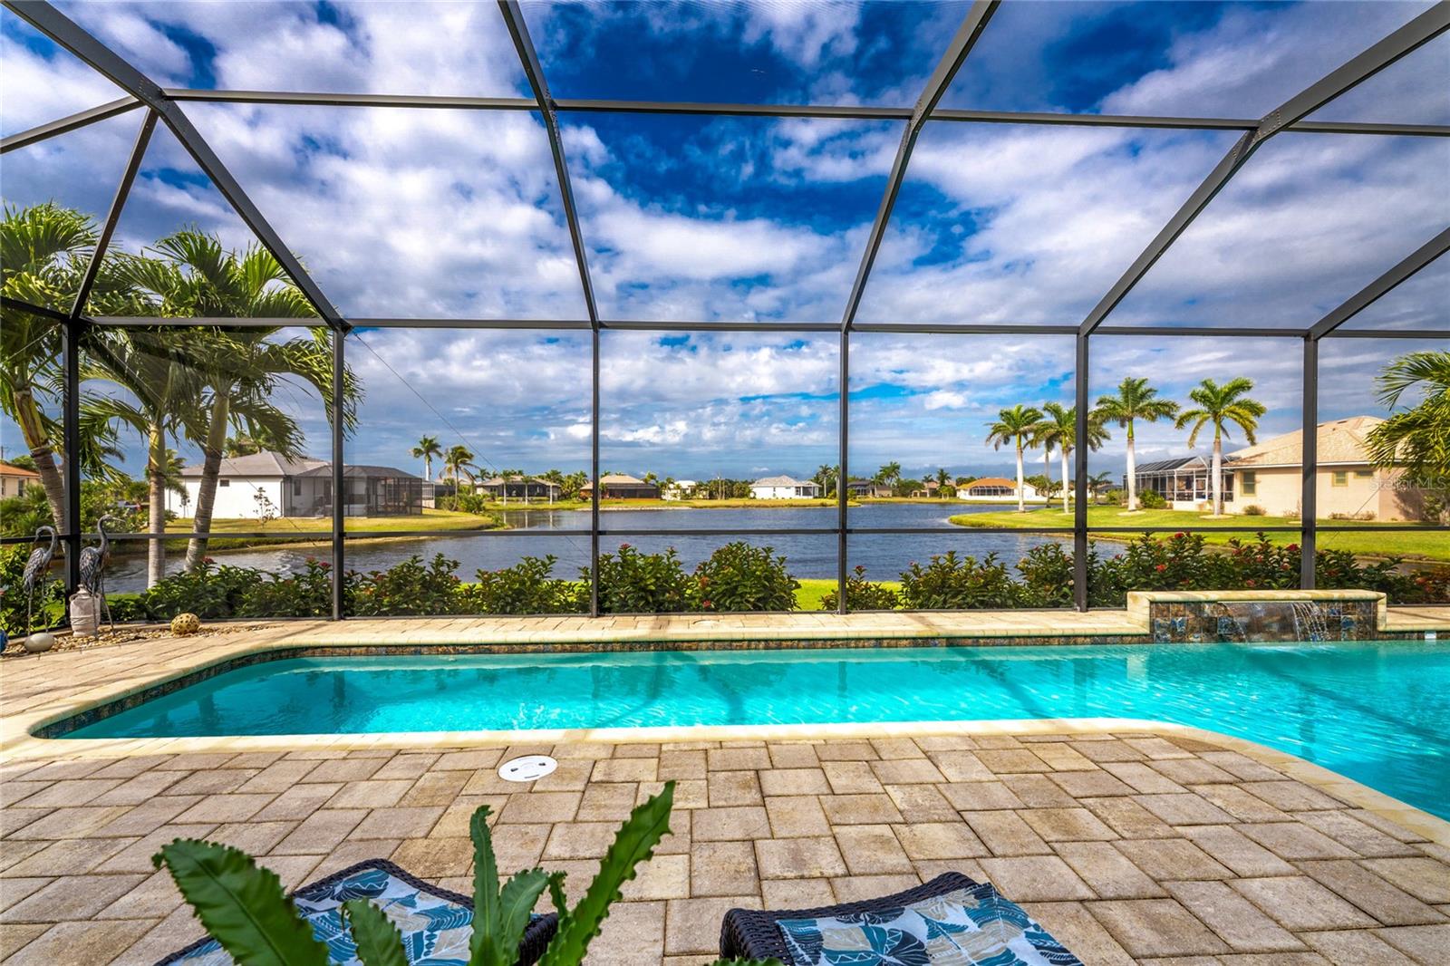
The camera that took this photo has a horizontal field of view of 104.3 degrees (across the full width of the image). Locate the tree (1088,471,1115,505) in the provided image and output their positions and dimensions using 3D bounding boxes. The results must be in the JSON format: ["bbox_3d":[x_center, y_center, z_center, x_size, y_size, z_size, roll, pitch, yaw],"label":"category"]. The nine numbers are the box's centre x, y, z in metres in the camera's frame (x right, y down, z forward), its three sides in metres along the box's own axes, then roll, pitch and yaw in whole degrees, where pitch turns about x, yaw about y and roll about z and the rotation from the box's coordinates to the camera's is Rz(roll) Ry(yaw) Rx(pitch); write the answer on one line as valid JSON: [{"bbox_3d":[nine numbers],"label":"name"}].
[{"bbox_3d":[48.039,0.651,72.000,3.600,4.200,3.600,0,0,0],"label":"tree"}]

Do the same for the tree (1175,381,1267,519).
[{"bbox_3d":[29.650,-2.172,33.800,4.300,8.400,4.300,0,0,0],"label":"tree"}]

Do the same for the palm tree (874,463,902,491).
[{"bbox_3d":[41.526,-0.862,143.000,6.300,8.400,6.300,0,0,0],"label":"palm tree"}]

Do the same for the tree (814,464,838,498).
[{"bbox_3d":[23.967,-0.404,134.000,5.600,8.300,5.600,0,0,0],"label":"tree"}]

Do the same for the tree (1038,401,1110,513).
[{"bbox_3d":[25.729,-1.834,41.500,4.700,8.100,4.700,0,0,0],"label":"tree"}]

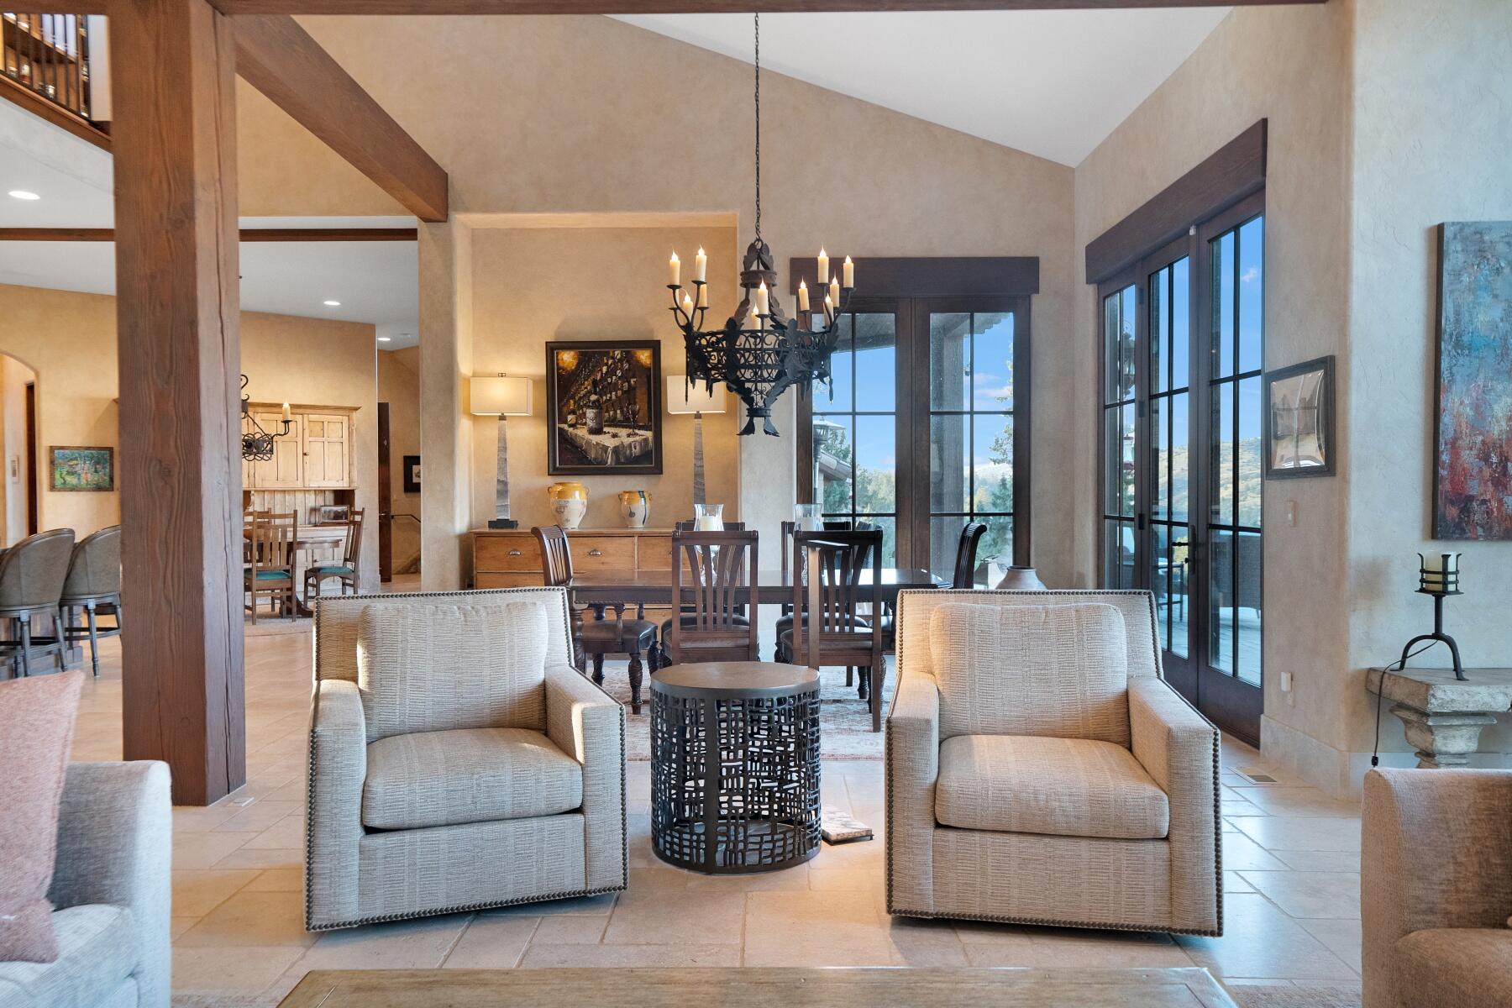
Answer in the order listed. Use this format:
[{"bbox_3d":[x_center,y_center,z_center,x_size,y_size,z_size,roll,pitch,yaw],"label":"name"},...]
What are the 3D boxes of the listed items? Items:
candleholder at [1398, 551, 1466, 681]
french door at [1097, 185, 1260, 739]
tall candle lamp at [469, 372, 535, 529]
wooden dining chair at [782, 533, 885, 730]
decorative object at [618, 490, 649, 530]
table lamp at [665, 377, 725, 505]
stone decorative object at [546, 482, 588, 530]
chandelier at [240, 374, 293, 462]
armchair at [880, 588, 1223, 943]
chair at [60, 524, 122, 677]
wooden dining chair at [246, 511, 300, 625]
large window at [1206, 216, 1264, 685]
[{"bbox_3d":[2.688,0.429,4.334,0.260,0.480,0.260,0,1,0],"label":"candleholder"},{"bbox_3d":[2.458,-0.195,6.513,0.120,2.720,2.500,0,1,0],"label":"french door"},{"bbox_3d":[-1.925,-0.400,8.320,0.430,1.179,0.200,0,1,0],"label":"tall candle lamp"},{"bbox_3d":[0.419,0.661,5.923,0.550,1.050,0.620,0,1,0],"label":"wooden dining chair"},{"bbox_3d":[-0.940,0.043,8.421,0.250,0.287,0.225,0,1,0],"label":"decorative object"},{"bbox_3d":[-0.437,-0.400,8.318,0.430,1.169,0.200,0,1,0],"label":"table lamp"},{"bbox_3d":[-1.435,0.019,8.328,0.315,0.353,0.285,0,1,0],"label":"stone decorative object"},{"bbox_3d":[-5.248,-0.872,11.040,1.160,0.883,1.160,0,1,0],"label":"chandelier"},{"bbox_3d":[0.915,0.770,3.566,0.920,0.900,0.960,0,1,9],"label":"armchair"},{"bbox_3d":[-4.688,0.663,7.697,0.600,1.040,0.560,0,1,0],"label":"chair"},{"bbox_3d":[-4.665,0.593,10.479,0.470,1.060,0.520,-1,1,-34],"label":"wooden dining chair"},{"bbox_3d":[2.451,-0.256,5.568,0.080,2.276,0.632,0,1,0],"label":"large window"}]

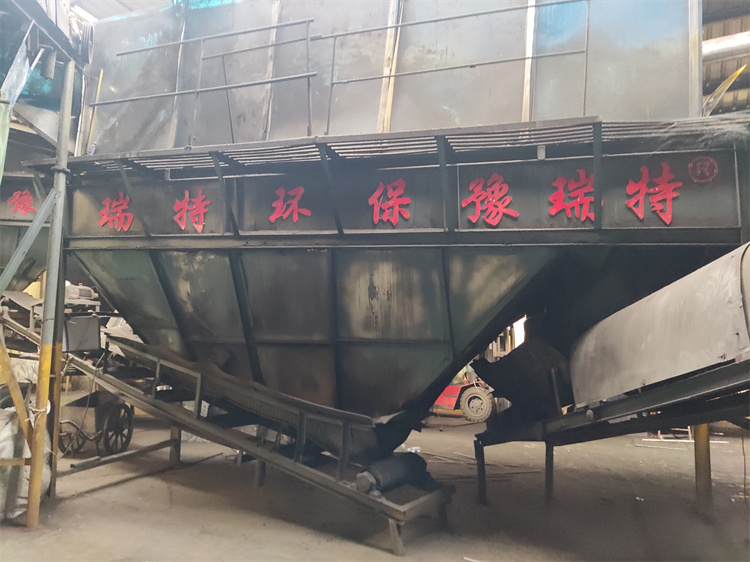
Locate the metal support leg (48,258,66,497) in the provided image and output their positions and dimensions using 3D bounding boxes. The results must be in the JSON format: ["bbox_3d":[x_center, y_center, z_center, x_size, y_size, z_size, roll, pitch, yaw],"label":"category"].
[{"bbox_3d":[-2.943,0.876,5.019,0.090,2.282,0.090,0,-6,21],"label":"metal support leg"}]

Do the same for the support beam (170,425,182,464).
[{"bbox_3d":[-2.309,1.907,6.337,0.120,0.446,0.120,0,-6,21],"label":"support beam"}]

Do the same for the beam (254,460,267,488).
[{"bbox_3d":[-1.146,1.948,5.453,0.090,0.274,0.095,6,-7,-41],"label":"beam"}]

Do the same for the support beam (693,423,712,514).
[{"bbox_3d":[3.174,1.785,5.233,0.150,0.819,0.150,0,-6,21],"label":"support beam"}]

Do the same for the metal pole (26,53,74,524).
[{"bbox_3d":[-2.630,0.028,4.433,0.105,3.824,0.105,0,-6,21],"label":"metal pole"}]

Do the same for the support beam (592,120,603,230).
[{"bbox_3d":[1.357,-0.624,3.290,0.055,0.716,0.055,0,30,21],"label":"support beam"}]

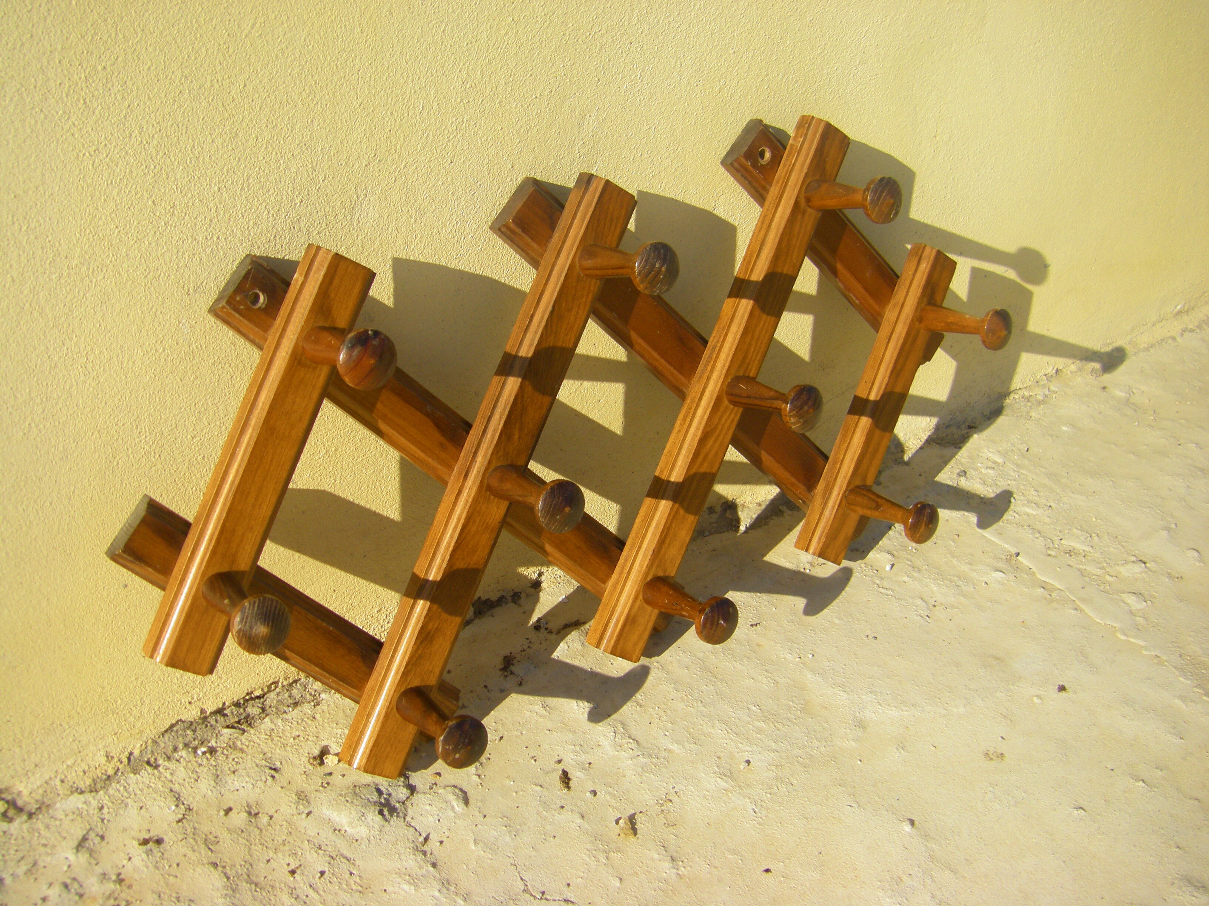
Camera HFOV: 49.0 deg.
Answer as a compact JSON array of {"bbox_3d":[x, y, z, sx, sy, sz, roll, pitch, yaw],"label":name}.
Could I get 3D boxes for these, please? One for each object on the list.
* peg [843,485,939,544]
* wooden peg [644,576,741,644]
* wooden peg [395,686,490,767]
[{"bbox_3d":[0.181,0.038,0.833,0.028,0.028,0.062,-22,23,-28],"label":"peg"},{"bbox_3d":[0.049,0.089,0.758,0.028,0.028,0.062,-22,21,-29],"label":"wooden peg"},{"bbox_3d":[-0.084,0.140,0.683,0.028,0.028,0.062,-21,19,-28],"label":"wooden peg"}]

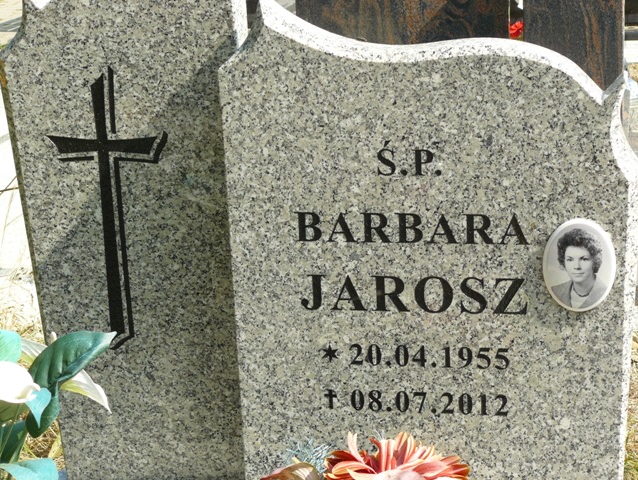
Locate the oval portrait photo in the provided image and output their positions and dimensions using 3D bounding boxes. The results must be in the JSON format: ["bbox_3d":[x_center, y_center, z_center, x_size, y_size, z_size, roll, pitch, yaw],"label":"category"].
[{"bbox_3d":[0.324,0.033,2.002,0.090,0.120,0.010,1,16,12],"label":"oval portrait photo"}]

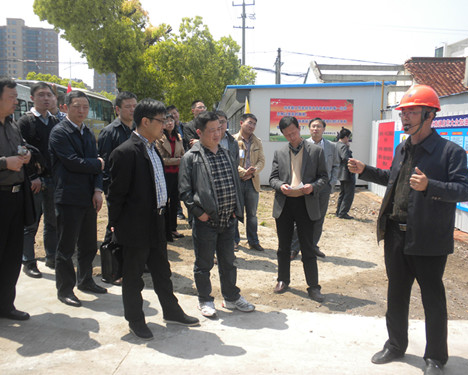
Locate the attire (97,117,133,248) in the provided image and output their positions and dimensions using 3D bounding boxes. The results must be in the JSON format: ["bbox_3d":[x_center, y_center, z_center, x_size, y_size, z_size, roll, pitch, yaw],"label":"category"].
[{"bbox_3d":[-1.039,0.059,4.934,0.500,1.419,0.330,-3,6,-37],"label":"attire"}]

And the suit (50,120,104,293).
[{"bbox_3d":[-1.323,0.173,4.462,0.500,1.488,0.350,-4,6,-40],"label":"suit"}]

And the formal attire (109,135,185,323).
[{"bbox_3d":[-0.680,0.311,4.062,0.470,1.451,0.500,4,6,35],"label":"formal attire"}]

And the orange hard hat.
[{"bbox_3d":[1.124,-0.546,3.280,0.285,0.160,0.220,-1,6,-18],"label":"orange hard hat"}]

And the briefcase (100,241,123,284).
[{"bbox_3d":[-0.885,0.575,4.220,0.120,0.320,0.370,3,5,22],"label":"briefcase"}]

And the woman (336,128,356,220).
[{"bbox_3d":[1.996,-0.267,9.500,0.330,1.620,0.440,-1,6,-21],"label":"woman"}]

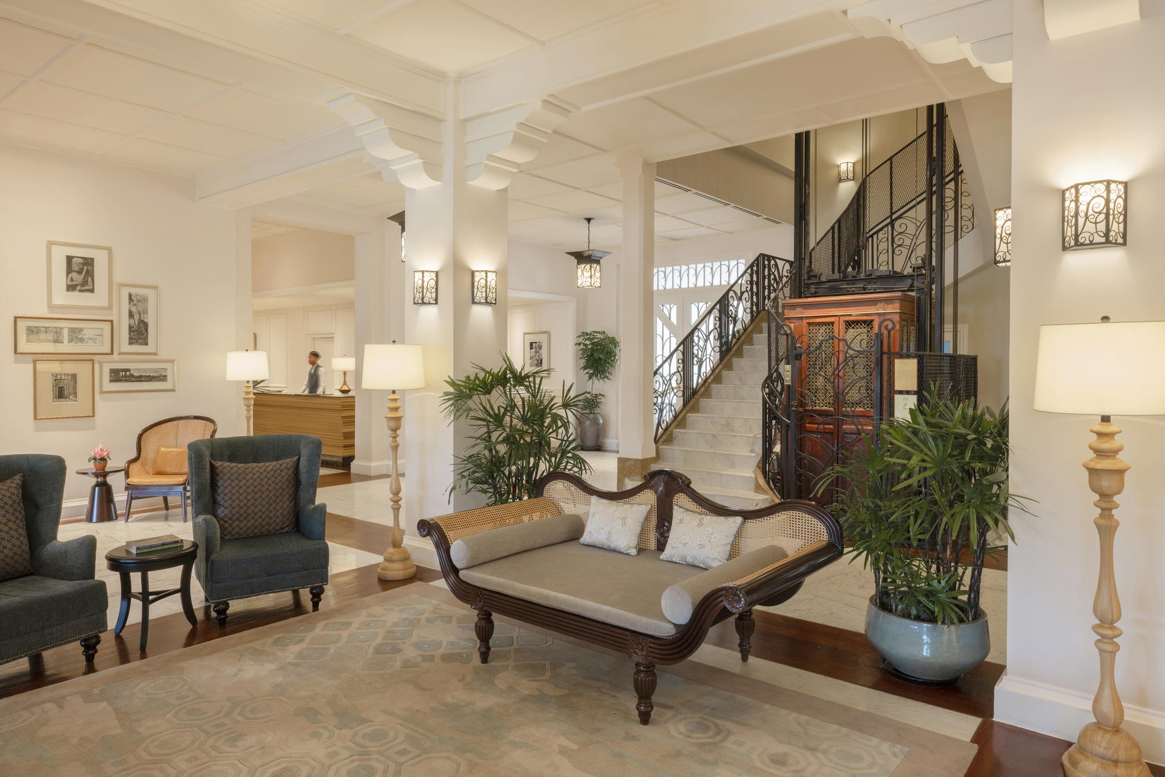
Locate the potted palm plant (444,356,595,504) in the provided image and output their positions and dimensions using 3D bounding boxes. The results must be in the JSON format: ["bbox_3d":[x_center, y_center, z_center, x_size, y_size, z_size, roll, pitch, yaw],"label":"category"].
[{"bbox_3d":[-0.458,0.542,5.480,1.050,1.590,0.970,0,2,-5],"label":"potted palm plant"}]

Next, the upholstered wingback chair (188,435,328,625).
[{"bbox_3d":[-1.980,0.820,4.560,0.750,0.985,0.790,-1,2,-29],"label":"upholstered wingback chair"}]

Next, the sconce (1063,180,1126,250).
[{"bbox_3d":[2.010,-0.681,2.931,0.213,0.243,0.095,1,2,39],"label":"sconce"}]

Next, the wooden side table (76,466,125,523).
[{"bbox_3d":[-4.766,1.044,7.361,0.485,0.475,0.485,2,3,40],"label":"wooden side table"}]

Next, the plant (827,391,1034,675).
[{"bbox_3d":[1.706,0.712,3.707,0.980,1.360,0.900,1,2,25],"label":"plant"}]

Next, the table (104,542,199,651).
[{"bbox_3d":[-2.447,1.166,4.223,0.525,0.490,0.525,2,3,40],"label":"table"}]

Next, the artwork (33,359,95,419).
[{"bbox_3d":[-5.080,0.002,7.311,0.030,0.581,0.513,2,3,40],"label":"artwork"}]

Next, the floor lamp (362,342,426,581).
[{"bbox_3d":[-1.339,0.510,5.351,0.457,1.660,0.457,0,2,-14],"label":"floor lamp"}]

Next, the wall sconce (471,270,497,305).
[{"bbox_3d":[-0.712,-0.752,5.578,0.100,0.260,0.220,2,3,40],"label":"wall sconce"}]

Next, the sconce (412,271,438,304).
[{"bbox_3d":[-1.182,-0.758,5.552,0.213,0.243,0.095,1,2,39],"label":"sconce"}]

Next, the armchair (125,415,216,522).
[{"bbox_3d":[-3.932,0.778,7.181,0.670,0.940,0.660,0,1,4],"label":"armchair"}]

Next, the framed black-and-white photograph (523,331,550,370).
[{"bbox_3d":[-0.860,-0.637,13.995,0.702,0.837,0.030,2,3,40],"label":"framed black-and-white photograph"}]

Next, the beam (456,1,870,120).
[{"bbox_3d":[0.538,-1.986,4.263,3.403,0.329,0.372,1,2,39],"label":"beam"}]

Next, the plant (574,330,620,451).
[{"bbox_3d":[0.203,0.024,12.937,0.780,2.070,0.780,0,2,0],"label":"plant"}]

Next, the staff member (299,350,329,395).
[{"bbox_3d":[-4.636,0.208,12.934,0.500,1.702,0.360,2,3,40],"label":"staff member"}]

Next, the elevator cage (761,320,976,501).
[{"bbox_3d":[2.982,0.302,7.777,1.645,1.879,1.931,1,2,39],"label":"elevator cage"}]

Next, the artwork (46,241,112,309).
[{"bbox_3d":[-4.810,-1.072,7.146,0.030,0.636,0.544,1,2,39],"label":"artwork"}]

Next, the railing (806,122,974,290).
[{"bbox_3d":[3.351,-2.147,8.066,1.166,2.200,1.772,2,3,40],"label":"railing"}]

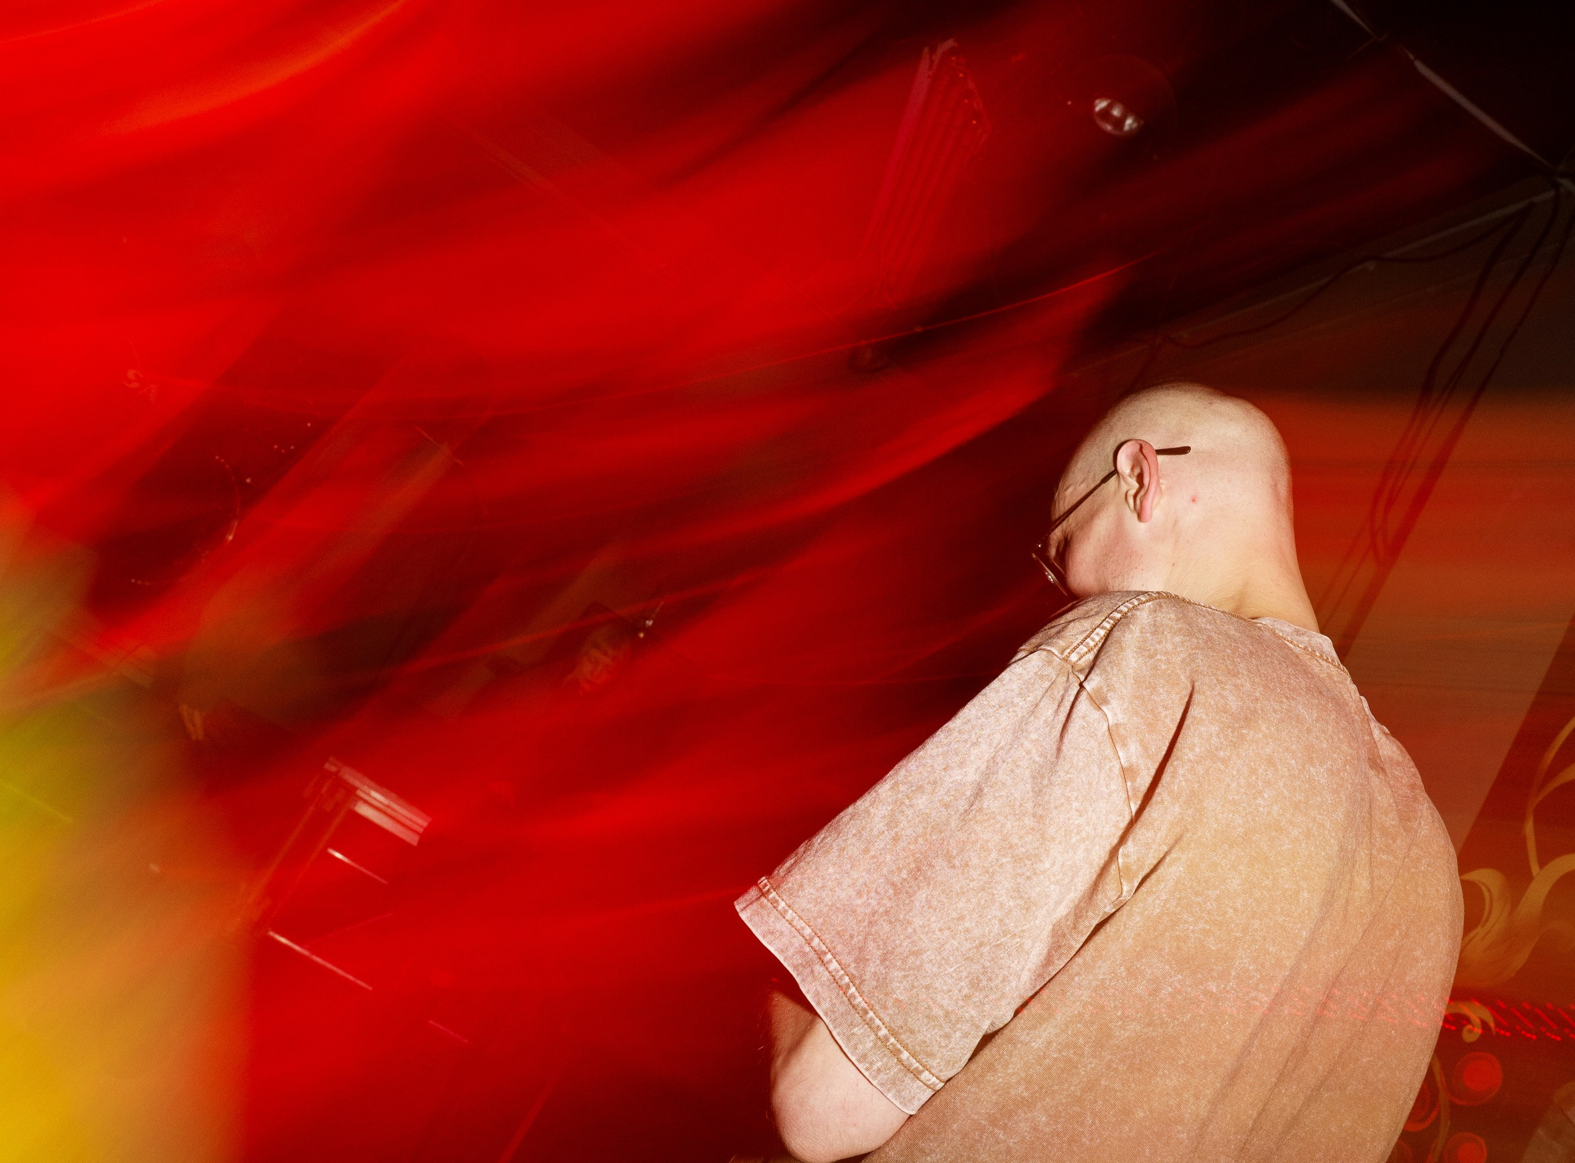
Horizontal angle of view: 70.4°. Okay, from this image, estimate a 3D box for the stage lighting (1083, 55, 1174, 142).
[{"bbox_3d":[0.828,-1.181,2.750,0.210,0.210,0.210,29,-49,3],"label":"stage lighting"}]

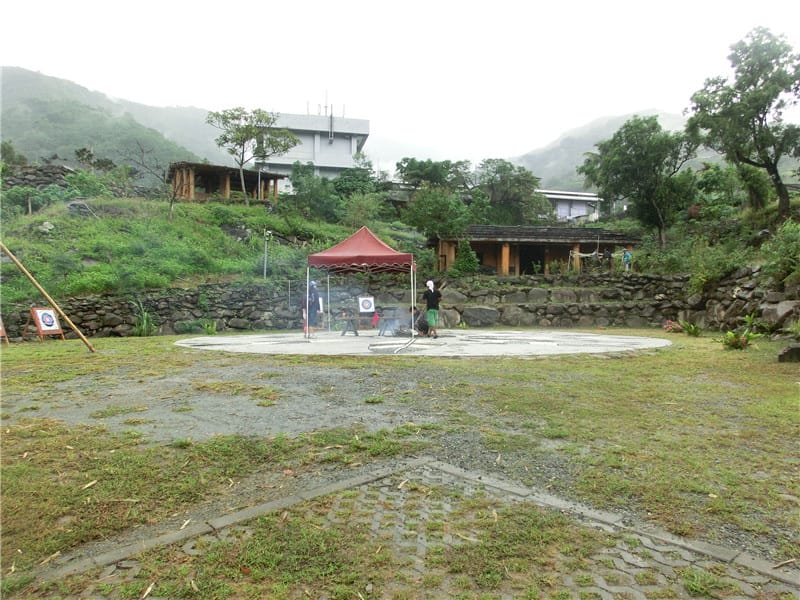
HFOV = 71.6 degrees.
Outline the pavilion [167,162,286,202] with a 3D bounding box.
[{"bbox_3d":[-13.000,-8.800,41.500,4.500,2.800,7.600,0,2,43],"label":"pavilion"}]

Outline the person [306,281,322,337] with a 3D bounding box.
[{"bbox_3d":[-2.570,0.300,16.600,0.420,1.720,0.500,0,1,30],"label":"person"}]

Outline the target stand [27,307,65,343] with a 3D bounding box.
[{"bbox_3d":[-9.560,0.660,14.900,0.750,0.950,0.680,0,1,18],"label":"target stand"}]

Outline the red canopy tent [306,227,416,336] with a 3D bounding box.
[{"bbox_3d":[-1.030,-0.590,17.350,3.050,3.400,3.050,-1,1,4],"label":"red canopy tent"}]

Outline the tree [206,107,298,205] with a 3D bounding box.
[{"bbox_3d":[-10.500,-10.300,39.500,6.400,6.900,6.000,-1,1,0],"label":"tree"}]

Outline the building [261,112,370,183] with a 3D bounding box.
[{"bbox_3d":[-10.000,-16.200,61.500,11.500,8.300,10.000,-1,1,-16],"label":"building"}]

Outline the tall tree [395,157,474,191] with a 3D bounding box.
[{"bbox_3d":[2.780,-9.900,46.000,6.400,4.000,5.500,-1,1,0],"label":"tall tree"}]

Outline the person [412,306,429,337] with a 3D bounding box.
[{"bbox_3d":[0.620,0.610,16.300,0.700,0.880,0.520,-1,1,-18],"label":"person"}]

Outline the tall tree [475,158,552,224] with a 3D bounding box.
[{"bbox_3d":[8.640,-8.400,43.000,5.800,5.200,5.300,-1,1,0],"label":"tall tree"}]

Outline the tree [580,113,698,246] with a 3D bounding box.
[{"bbox_3d":[15.400,-7.900,36.500,7.600,8.600,7.000,-1,1,0],"label":"tree"}]

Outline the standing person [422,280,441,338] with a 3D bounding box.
[{"bbox_3d":[0.880,0.270,15.750,0.520,1.640,0.360,-1,1,-6],"label":"standing person"}]

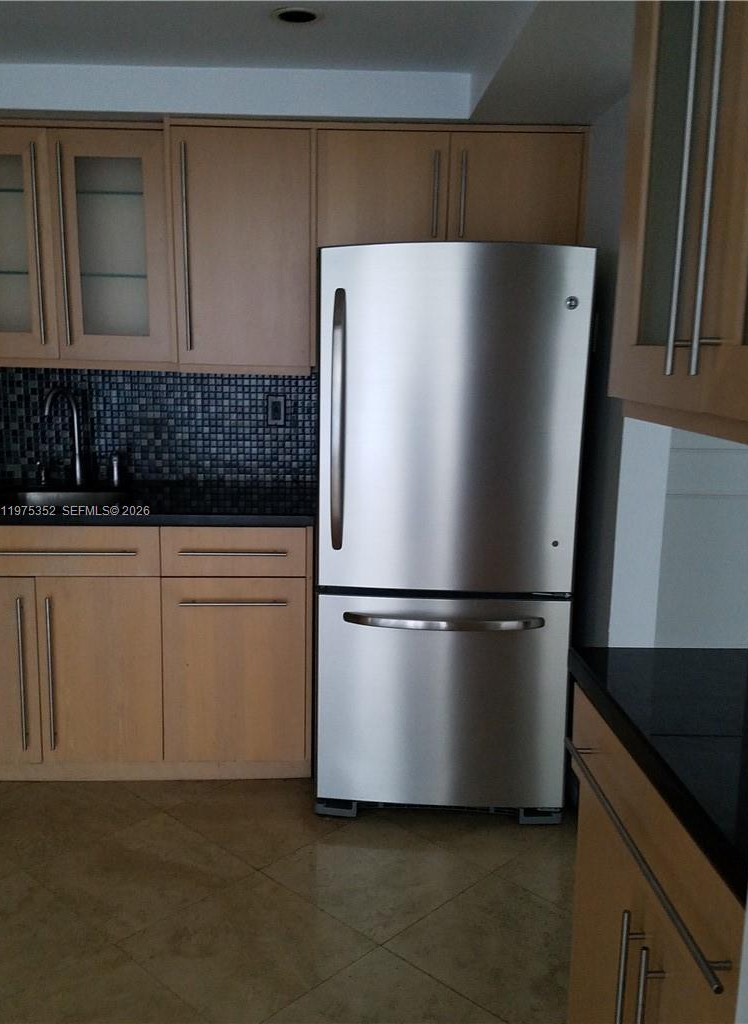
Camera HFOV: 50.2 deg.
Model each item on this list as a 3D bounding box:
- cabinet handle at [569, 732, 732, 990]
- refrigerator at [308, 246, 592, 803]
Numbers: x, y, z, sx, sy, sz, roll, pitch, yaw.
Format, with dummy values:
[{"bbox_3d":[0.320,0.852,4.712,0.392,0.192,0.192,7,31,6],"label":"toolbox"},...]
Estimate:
[{"bbox_3d":[0.339,0.422,1.044,0.036,0.012,0.523,0,11,-3],"label":"cabinet handle"},{"bbox_3d":[0.233,0.053,2.676,0.753,1.715,0.820,1,11,3],"label":"refrigerator"}]

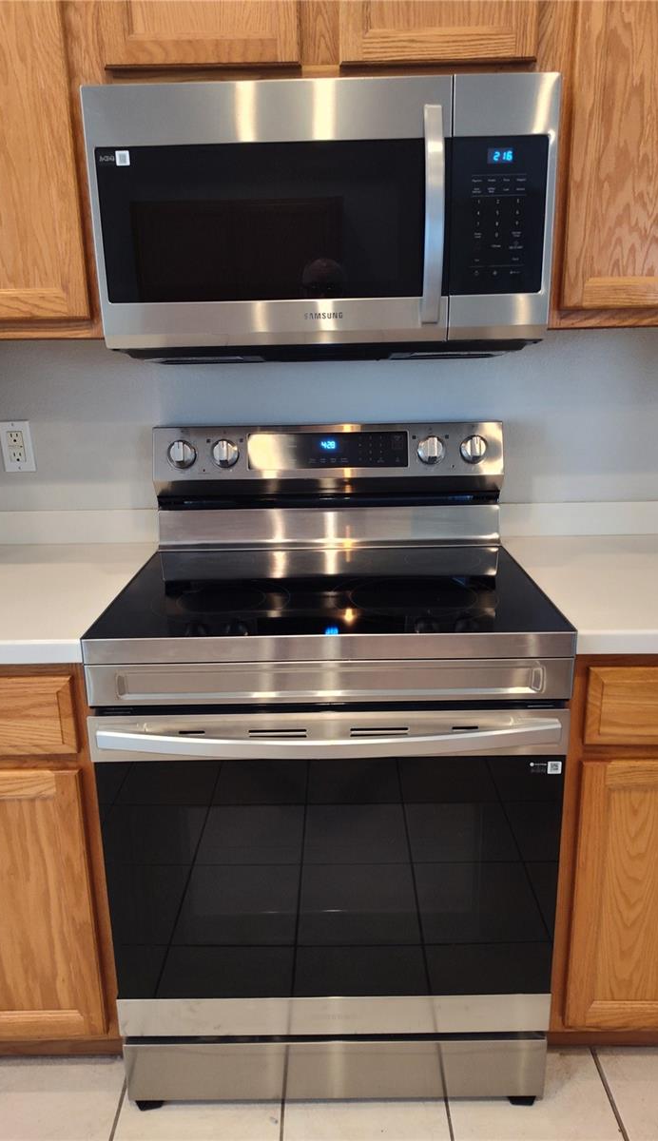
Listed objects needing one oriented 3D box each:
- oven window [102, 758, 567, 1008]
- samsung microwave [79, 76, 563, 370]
[{"bbox_3d":[0.006,0.518,1.264,0.745,0.462,0.020,-1,16,1],"label":"oven window"},{"bbox_3d":[-0.008,-0.618,1.420,0.759,0.425,0.403,-1,16,1],"label":"samsung microwave"}]

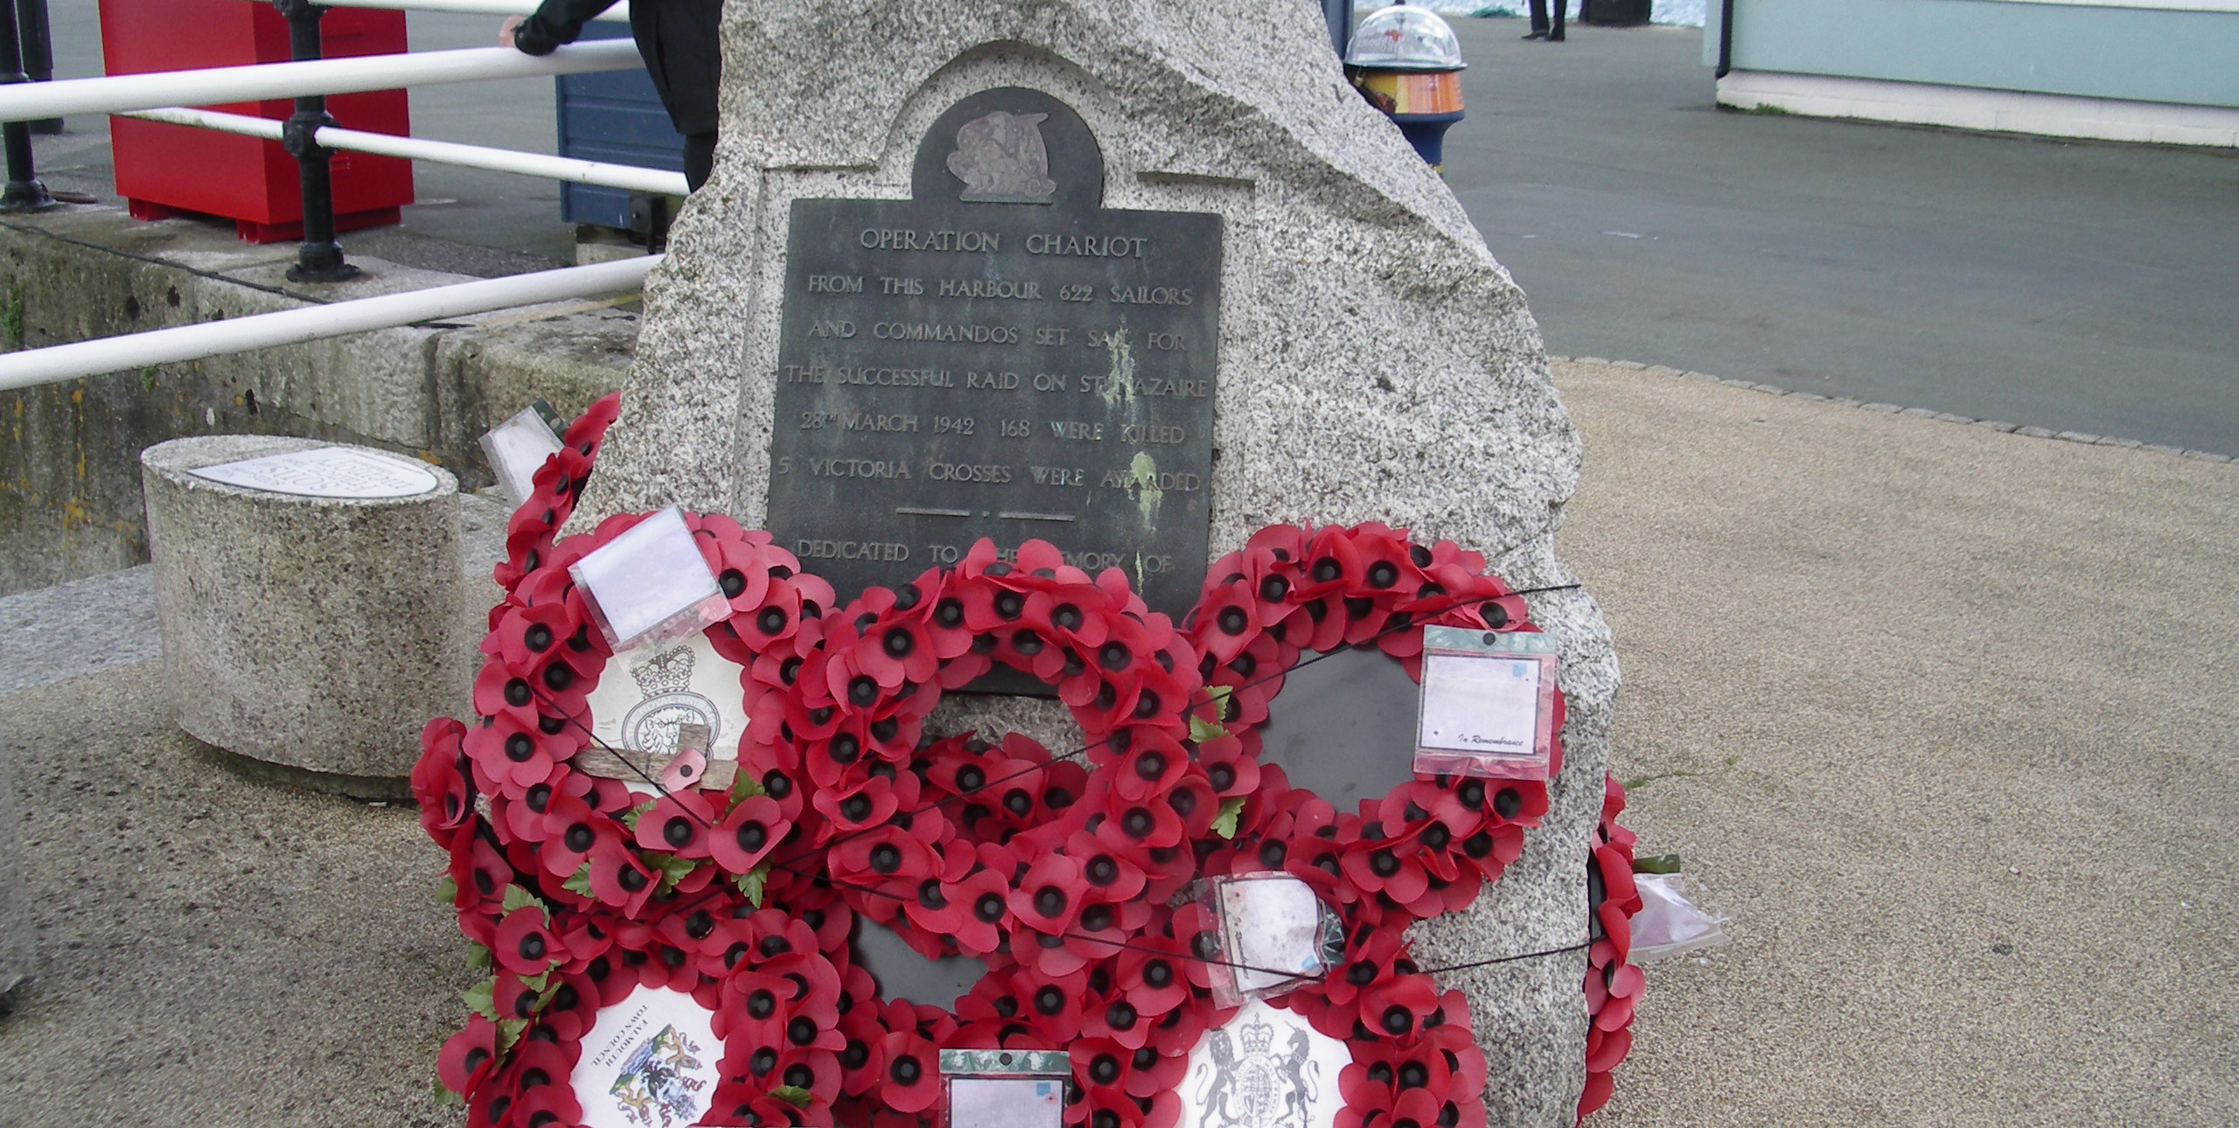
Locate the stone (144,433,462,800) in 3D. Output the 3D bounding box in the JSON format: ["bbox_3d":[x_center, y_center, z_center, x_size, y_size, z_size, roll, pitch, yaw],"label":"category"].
[{"bbox_3d":[-1.400,0.070,3.938,0.670,0.490,0.370,9,19,27],"label":"stone"}]

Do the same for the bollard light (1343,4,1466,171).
[{"bbox_3d":[0.960,-1.372,7.733,0.430,1.060,0.430,0,17,0],"label":"bollard light"}]

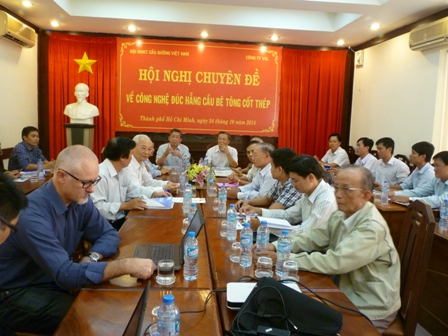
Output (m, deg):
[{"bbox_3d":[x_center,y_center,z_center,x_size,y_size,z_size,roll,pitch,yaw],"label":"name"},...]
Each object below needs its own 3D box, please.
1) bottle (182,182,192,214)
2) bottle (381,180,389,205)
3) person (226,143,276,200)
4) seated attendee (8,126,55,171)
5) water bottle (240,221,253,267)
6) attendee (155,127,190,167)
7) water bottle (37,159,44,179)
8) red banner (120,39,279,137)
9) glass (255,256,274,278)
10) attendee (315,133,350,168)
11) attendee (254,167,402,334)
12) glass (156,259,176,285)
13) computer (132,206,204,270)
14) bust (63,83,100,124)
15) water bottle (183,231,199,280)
[{"bbox_3d":[-0.277,0.238,2.891,0.064,0.220,0.064,1,7,-6],"label":"bottle"},{"bbox_3d":[1.566,0.233,3.632,0.066,0.222,0.066,2,8,-5],"label":"bottle"},{"bbox_3d":[0.394,0.392,3.686,0.680,1.260,0.520,1,7,-11],"label":"person"},{"bbox_3d":[-2.317,0.148,4.643,0.650,1.305,0.500,4,8,16],"label":"seated attendee"},{"bbox_3d":[0.114,0.384,1.865,0.064,0.220,0.064,1,7,-6],"label":"water bottle"},{"bbox_3d":[-0.727,0.096,5.399,0.530,1.300,0.750,2,8,-5],"label":"attendee"},{"bbox_3d":[-2.072,0.003,4.239,0.066,0.222,0.066,2,8,-5],"label":"water bottle"},{"bbox_3d":[-0.418,-1.399,6.665,2.900,1.600,0.030,1,7,-6],"label":"red banner"},{"bbox_3d":[0.197,0.478,1.796,0.088,0.087,0.088,2,8,-5],"label":"glass"},{"bbox_3d":[1.626,0.140,5.745,0.660,1.320,0.500,-5,10,-42],"label":"attendee"},{"bbox_3d":[0.549,0.614,1.947,0.700,1.275,0.520,1,7,-10],"label":"attendee"},{"bbox_3d":[-0.260,0.472,1.700,0.090,0.089,0.090,2,8,-5],"label":"glass"},{"bbox_3d":[-0.293,0.354,1.959,0.345,0.245,0.335,1,8,-7],"label":"computer"},{"bbox_3d":[-2.287,-1.032,6.064,0.560,0.660,0.330,2,8,-5],"label":"bust"},{"bbox_3d":[-0.145,0.397,1.694,0.064,0.220,0.064,1,7,-6],"label":"water bottle"}]

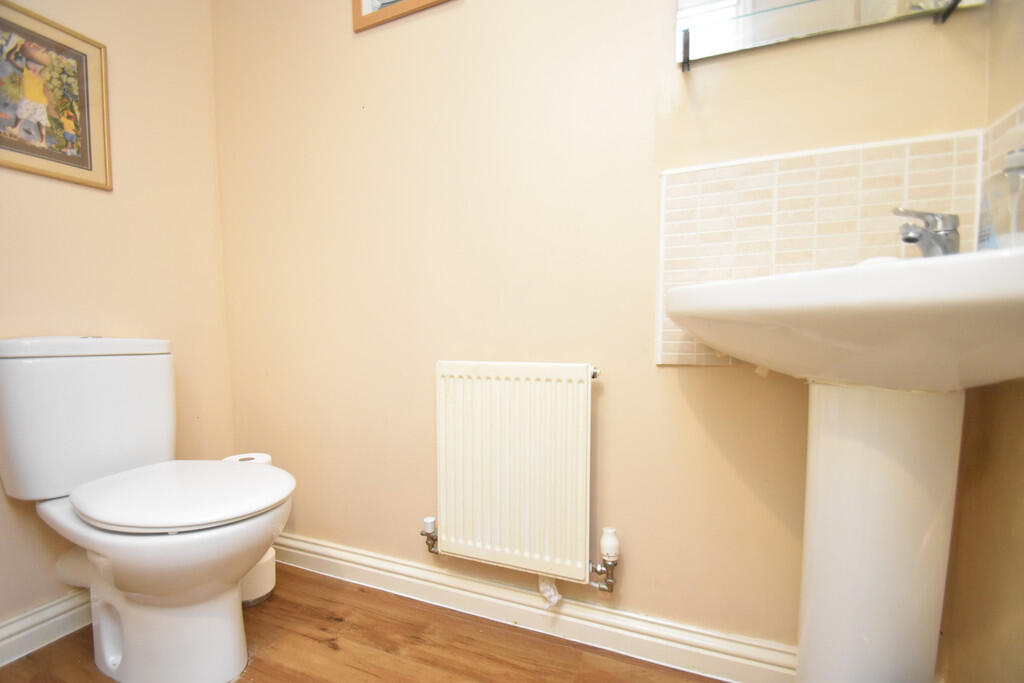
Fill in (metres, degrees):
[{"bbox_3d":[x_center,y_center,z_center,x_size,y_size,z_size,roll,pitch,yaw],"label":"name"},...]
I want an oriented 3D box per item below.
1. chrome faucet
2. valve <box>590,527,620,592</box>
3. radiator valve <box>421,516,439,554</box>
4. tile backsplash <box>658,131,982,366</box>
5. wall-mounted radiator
[{"bbox_3d":[0.662,-0.149,0.684,0.158,0.107,0.048,-2,3,-24],"label":"chrome faucet"},{"bbox_3d":[0.212,0.496,0.970,0.063,0.146,0.052,0,3,21],"label":"valve"},{"bbox_3d":[-0.216,0.518,1.138,0.059,0.099,0.040,0,3,21],"label":"radiator valve"},{"bbox_3d":[0.576,-0.157,0.849,0.536,0.427,0.014,0,3,21],"label":"tile backsplash"},{"bbox_3d":[0.007,0.295,1.042,0.382,0.500,0.065,0,3,21],"label":"wall-mounted radiator"}]

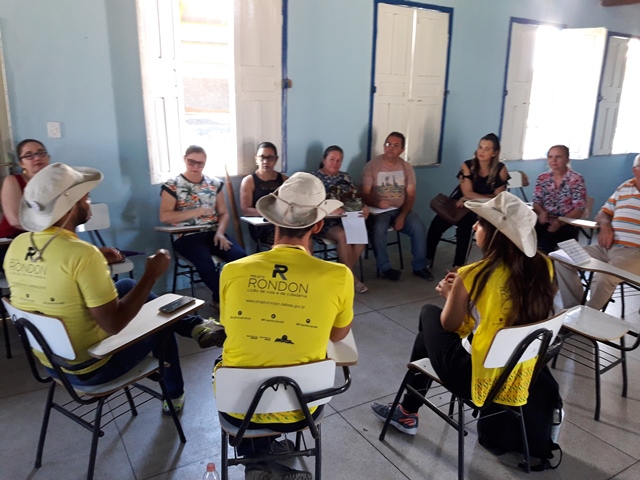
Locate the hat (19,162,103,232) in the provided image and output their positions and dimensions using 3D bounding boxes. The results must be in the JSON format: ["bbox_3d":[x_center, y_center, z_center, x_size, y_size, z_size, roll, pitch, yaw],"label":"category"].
[{"bbox_3d":[-1.002,-0.172,2.016,0.290,0.160,0.360,12,48,35],"label":"hat"}]

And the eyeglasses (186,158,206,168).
[{"bbox_3d":[-0.913,-0.585,3.803,0.140,0.045,0.135,2,15,-20],"label":"eyeglasses"}]

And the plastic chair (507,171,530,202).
[{"bbox_3d":[2.454,-0.322,6.054,0.500,0.820,0.570,-8,17,-32],"label":"plastic chair"}]

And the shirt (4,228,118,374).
[{"bbox_3d":[-1.066,0.267,2.133,0.470,0.580,0.320,9,17,27],"label":"shirt"}]

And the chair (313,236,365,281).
[{"bbox_3d":[0.097,0.004,4.567,0.550,0.790,0.610,-7,17,-30],"label":"chair"}]

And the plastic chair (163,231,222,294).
[{"bbox_3d":[-0.876,0.134,3.988,0.550,0.790,0.610,-7,16,-28],"label":"plastic chair"}]

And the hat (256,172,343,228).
[{"bbox_3d":[-0.069,-0.140,1.788,0.280,0.160,0.360,7,32,21],"label":"hat"}]

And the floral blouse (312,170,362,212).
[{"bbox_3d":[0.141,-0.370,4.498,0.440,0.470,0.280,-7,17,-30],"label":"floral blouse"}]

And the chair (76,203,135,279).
[{"bbox_3d":[-1.635,0.195,3.692,0.550,0.790,0.610,-9,18,-35],"label":"chair"}]

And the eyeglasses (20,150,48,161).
[{"bbox_3d":[-1.708,-0.501,3.045,0.135,0.045,0.140,12,25,36],"label":"eyeglasses"}]

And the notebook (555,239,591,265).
[{"bbox_3d":[1.489,0.071,3.036,0.190,0.050,0.200,-10,40,-37],"label":"notebook"}]

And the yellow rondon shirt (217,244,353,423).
[{"bbox_3d":[-0.106,0.325,1.828,0.450,0.620,0.340,1,14,0],"label":"yellow rondon shirt"}]

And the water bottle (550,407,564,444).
[{"bbox_3d":[1.127,0.863,2.459,0.062,0.200,0.062,1,15,0],"label":"water bottle"}]

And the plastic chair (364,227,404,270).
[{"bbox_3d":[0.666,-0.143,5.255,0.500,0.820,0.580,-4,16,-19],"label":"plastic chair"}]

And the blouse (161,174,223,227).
[{"bbox_3d":[-1.046,-0.255,4.231,0.450,0.540,0.270,-6,17,-26],"label":"blouse"}]

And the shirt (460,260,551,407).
[{"bbox_3d":[0.769,0.378,2.133,0.410,0.580,0.280,-6,16,-25],"label":"shirt"}]

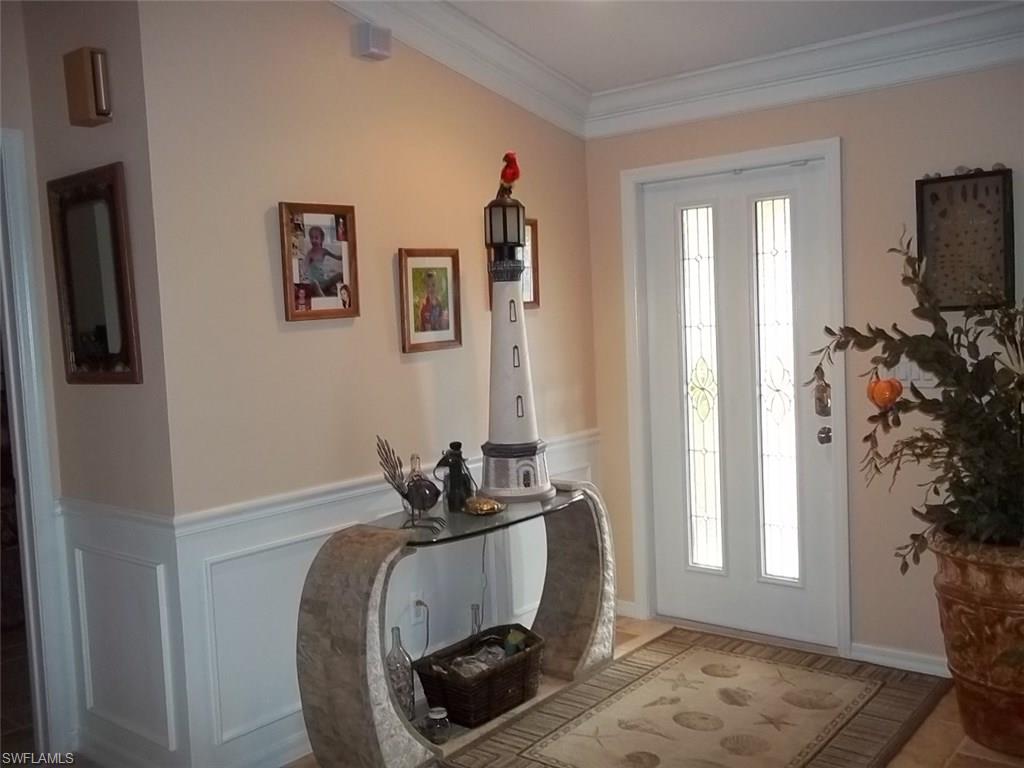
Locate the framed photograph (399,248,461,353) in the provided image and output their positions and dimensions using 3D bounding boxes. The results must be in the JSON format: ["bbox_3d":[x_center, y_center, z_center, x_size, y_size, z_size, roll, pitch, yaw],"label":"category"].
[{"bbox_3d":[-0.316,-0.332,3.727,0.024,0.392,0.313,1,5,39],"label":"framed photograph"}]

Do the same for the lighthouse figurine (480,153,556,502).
[{"bbox_3d":[-0.007,-0.234,3.789,0.310,1.366,0.310,-3,4,0],"label":"lighthouse figurine"}]

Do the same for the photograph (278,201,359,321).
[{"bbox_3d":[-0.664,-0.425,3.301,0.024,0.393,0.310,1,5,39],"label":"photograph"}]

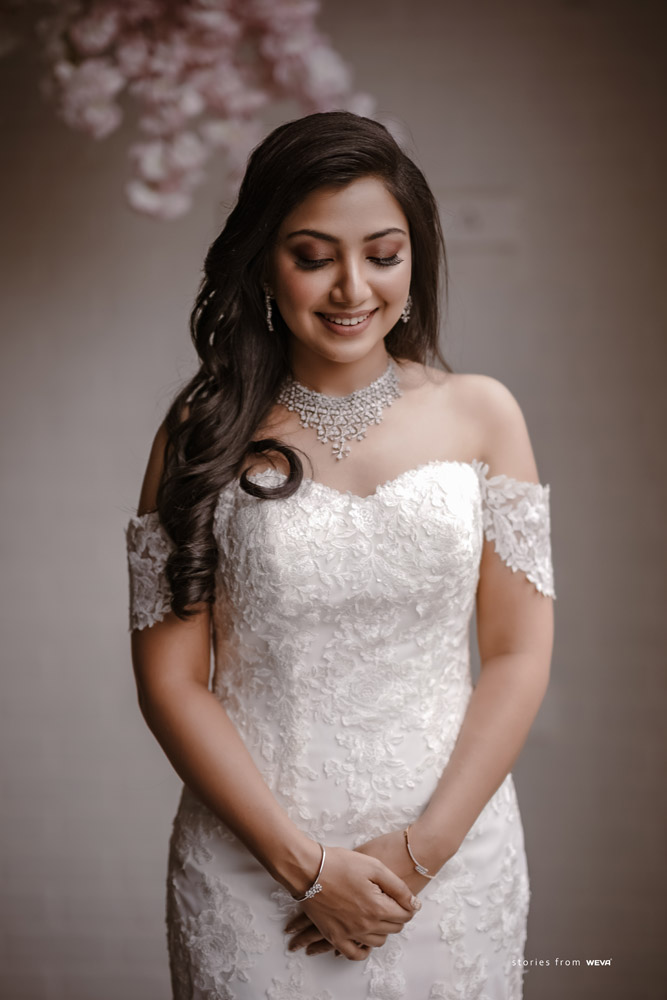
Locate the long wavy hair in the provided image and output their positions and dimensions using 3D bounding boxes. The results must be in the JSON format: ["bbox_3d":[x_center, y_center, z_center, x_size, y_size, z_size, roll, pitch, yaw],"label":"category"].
[{"bbox_3d":[-0.029,-0.133,2.320,0.275,0.485,0.260,0,2,-7],"label":"long wavy hair"}]

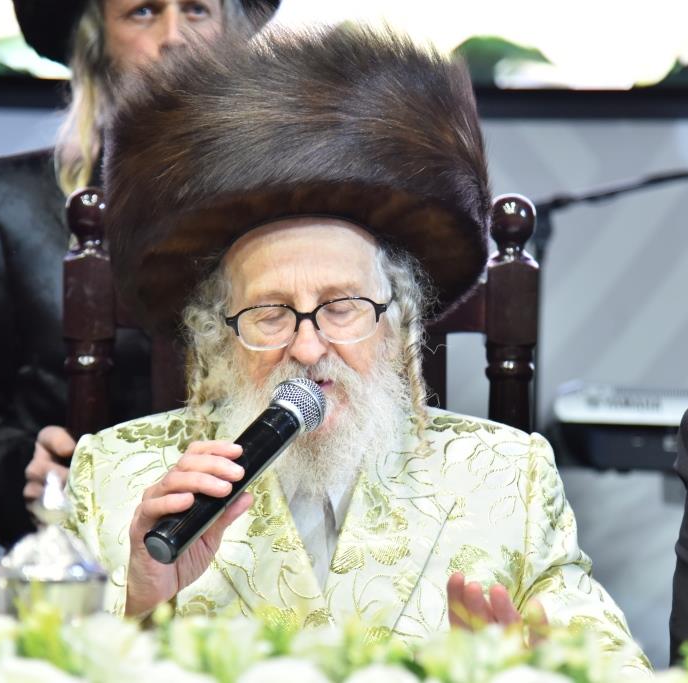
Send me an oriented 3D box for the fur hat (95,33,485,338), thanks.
[{"bbox_3d":[-0.042,-0.142,2.620,0.352,0.170,0.350,-4,-16,-4],"label":"fur hat"}]

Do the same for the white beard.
[{"bbox_3d":[-0.031,0.075,2.560,0.182,0.140,0.120,-3,-3,-3],"label":"white beard"}]

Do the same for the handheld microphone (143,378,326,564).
[{"bbox_3d":[-0.091,0.109,2.428,0.052,0.052,0.223,31,51,17],"label":"handheld microphone"}]

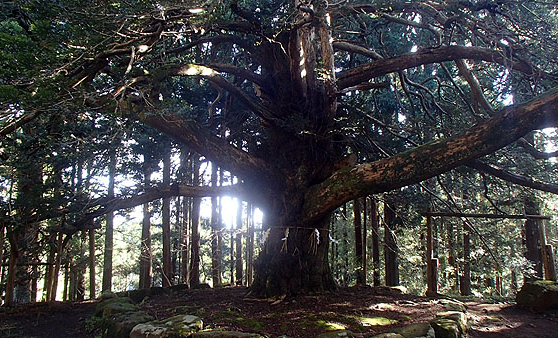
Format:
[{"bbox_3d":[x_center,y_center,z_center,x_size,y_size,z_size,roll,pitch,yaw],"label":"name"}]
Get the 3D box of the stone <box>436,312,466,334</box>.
[{"bbox_3d":[2.552,2.261,6.600,0.460,0.340,0.500,-3,-9,21],"label":"stone"}]

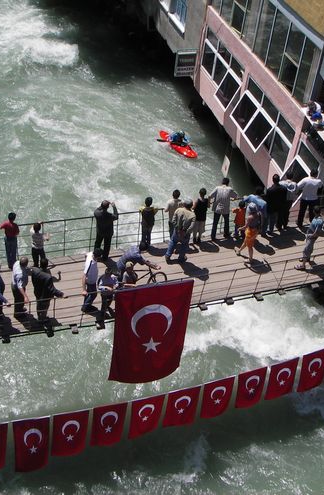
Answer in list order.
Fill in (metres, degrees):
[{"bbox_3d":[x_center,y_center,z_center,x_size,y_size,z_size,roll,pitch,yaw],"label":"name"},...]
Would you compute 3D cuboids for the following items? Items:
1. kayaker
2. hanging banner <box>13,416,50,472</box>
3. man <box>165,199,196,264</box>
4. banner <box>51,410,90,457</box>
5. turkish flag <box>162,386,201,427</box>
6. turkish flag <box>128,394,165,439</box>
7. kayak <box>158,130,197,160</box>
[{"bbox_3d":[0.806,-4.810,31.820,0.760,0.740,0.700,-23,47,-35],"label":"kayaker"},{"bbox_3d":[-2.190,3.394,12.432,0.700,1.040,0.100,-12,25,-25],"label":"hanging banner"},{"bbox_3d":[0.439,-0.382,16.750,0.580,1.760,0.600,30,42,27],"label":"man"},{"bbox_3d":[-1.625,3.334,12.931,0.700,1.040,0.100,-12,37,-25],"label":"banner"},{"bbox_3d":[0.407,3.289,14.854,0.710,1.040,0.120,-11,39,-24],"label":"turkish flag"},{"bbox_3d":[-0.309,3.380,14.489,0.710,1.040,0.120,-11,39,-24],"label":"turkish flag"},{"bbox_3d":[0.680,-4.182,29.500,0.680,0.420,2.380,-20,45,-32],"label":"kayak"}]

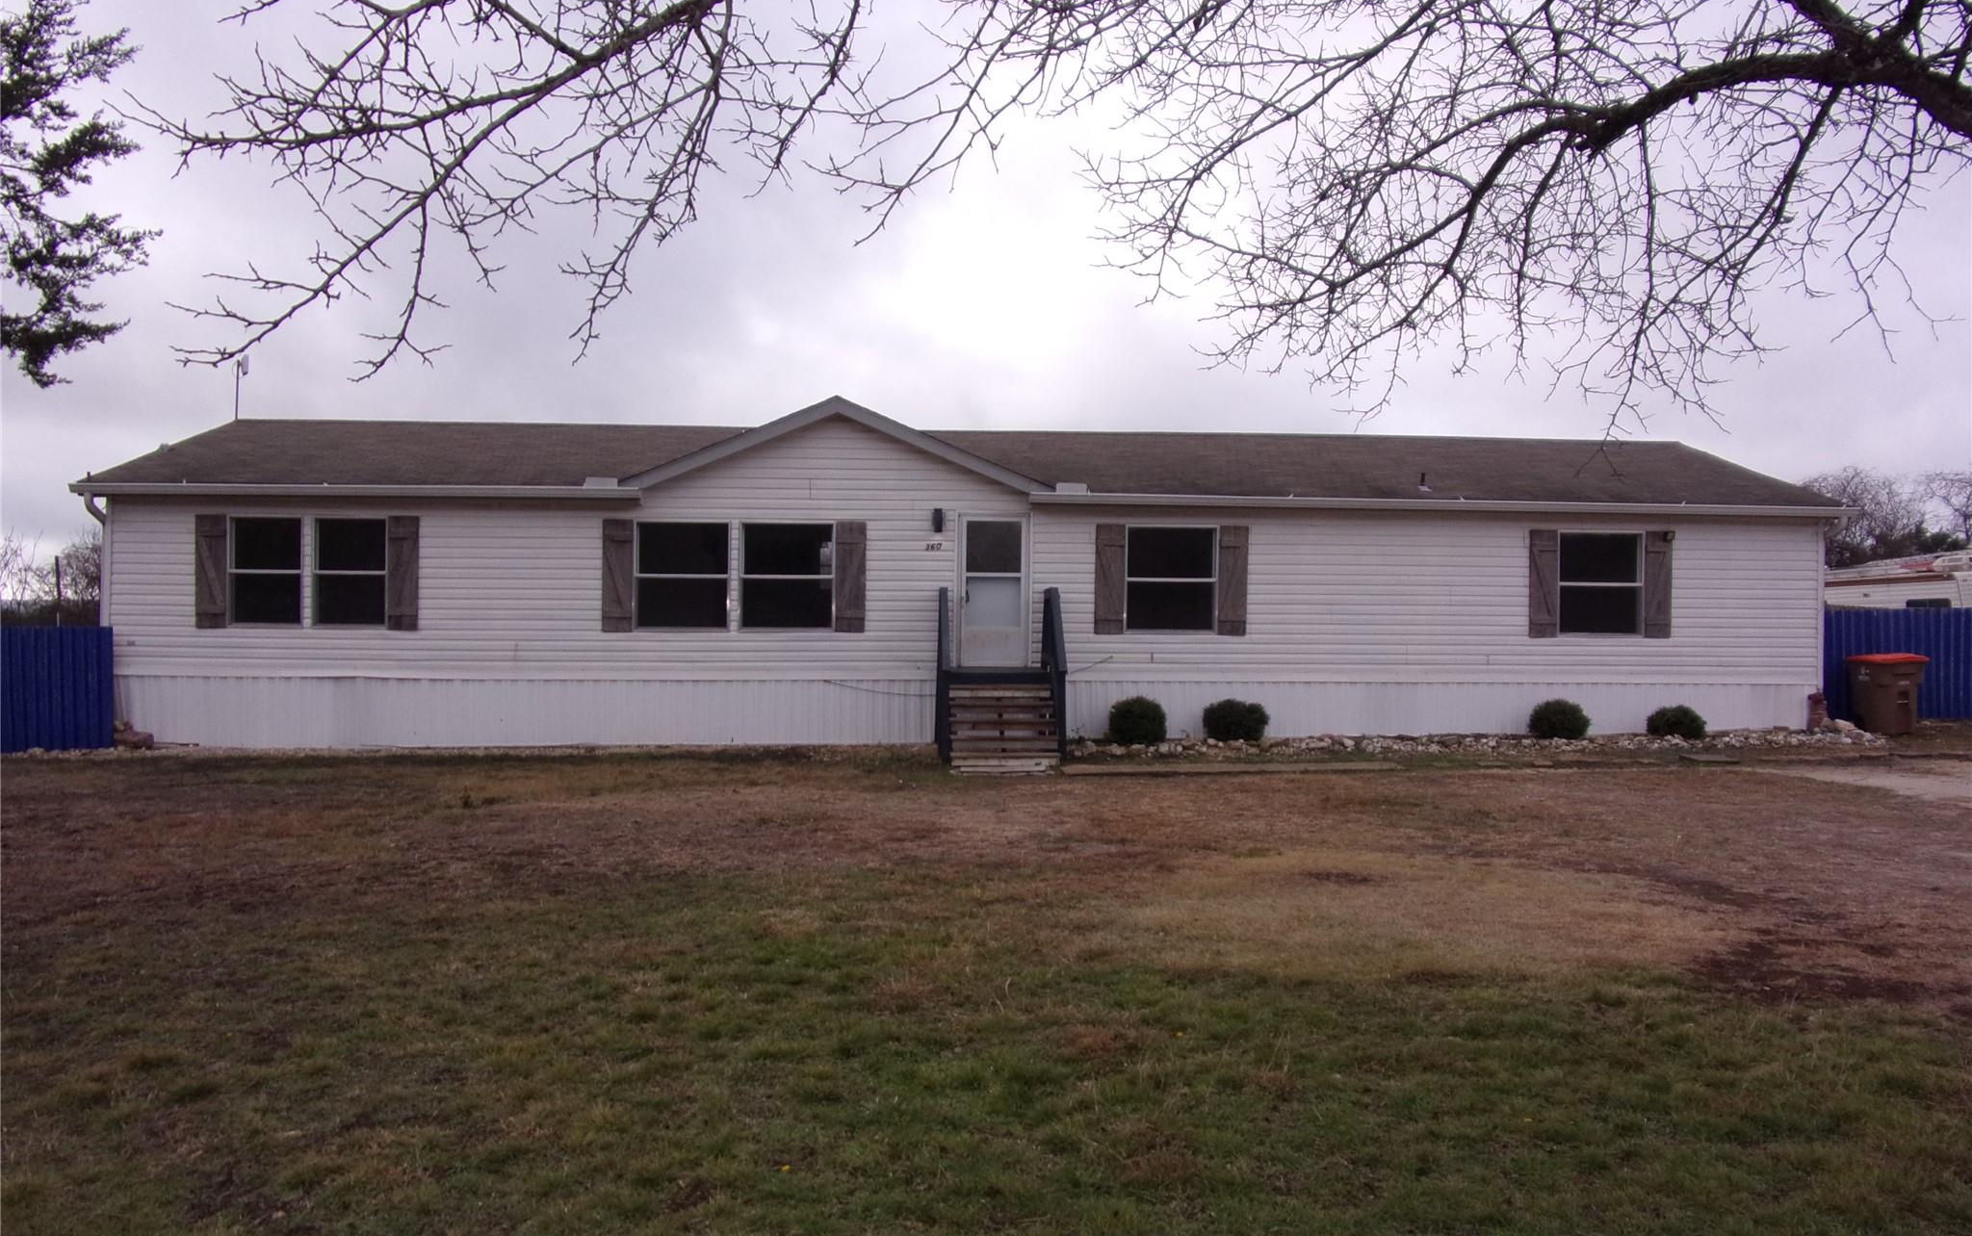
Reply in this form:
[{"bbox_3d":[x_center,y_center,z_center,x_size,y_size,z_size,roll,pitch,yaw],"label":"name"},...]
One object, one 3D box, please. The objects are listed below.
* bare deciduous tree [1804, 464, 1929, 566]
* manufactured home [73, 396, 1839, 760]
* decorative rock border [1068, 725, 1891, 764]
[{"bbox_3d":[26.809,-1.630,42.000,4.400,6.158,4.400,0,0,-3],"label":"bare deciduous tree"},{"bbox_3d":[-0.137,-0.603,21.097,22.297,4.610,7.900,0,0,-3],"label":"manufactured home"},{"bbox_3d":[6.285,1.549,17.137,10.560,0.320,1.200,0,0,-3],"label":"decorative rock border"}]

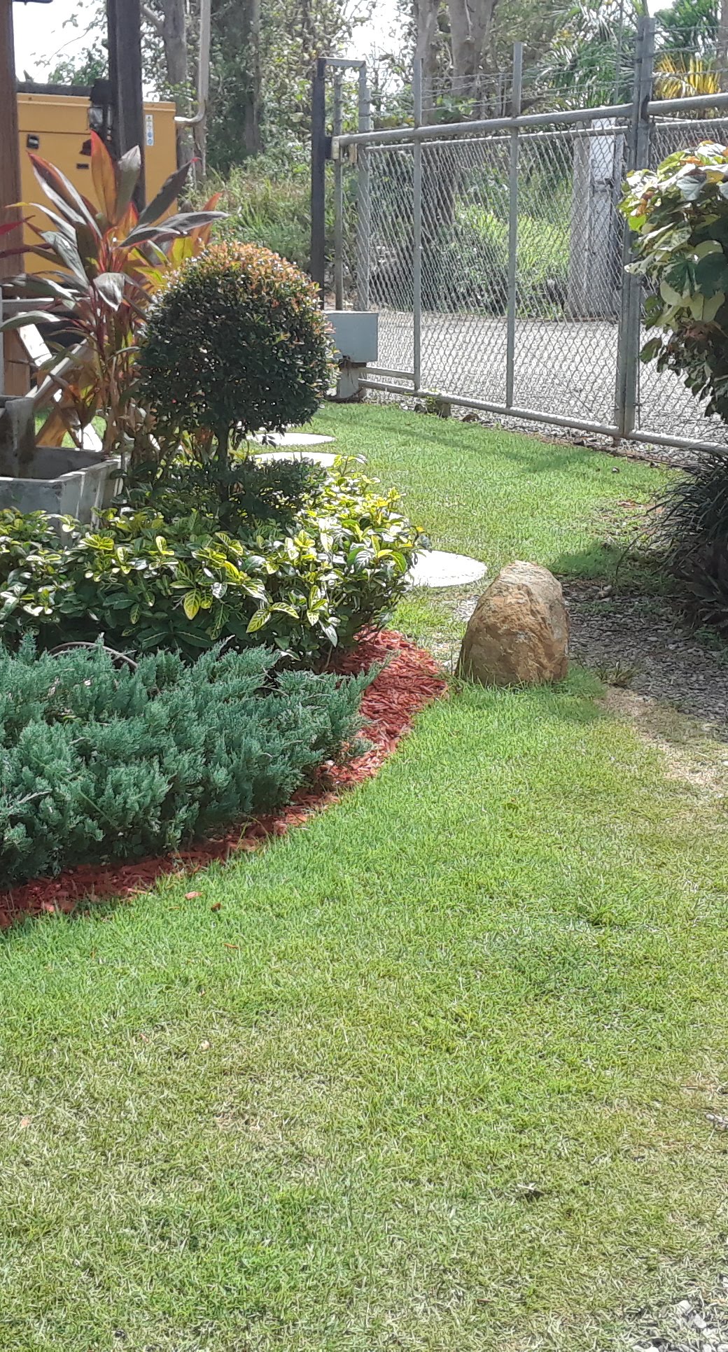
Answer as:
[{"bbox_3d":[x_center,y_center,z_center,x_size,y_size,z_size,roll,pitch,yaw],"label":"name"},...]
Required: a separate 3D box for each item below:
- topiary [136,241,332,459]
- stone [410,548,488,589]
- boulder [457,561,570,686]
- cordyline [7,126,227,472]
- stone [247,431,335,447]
[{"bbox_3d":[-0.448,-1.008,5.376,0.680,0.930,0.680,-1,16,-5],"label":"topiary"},{"bbox_3d":[0.153,-0.428,5.958,0.570,0.050,0.550,0,16,1],"label":"stone"},{"bbox_3d":[0.430,-0.173,4.497,0.320,0.330,0.270,2,16,5],"label":"boulder"},{"bbox_3d":[-0.988,-1.369,6.210,0.880,1.500,0.850,-2,16,-9],"label":"cordyline"},{"bbox_3d":[-0.445,-1.459,9.675,0.550,0.050,0.550,-1,16,-3],"label":"stone"}]

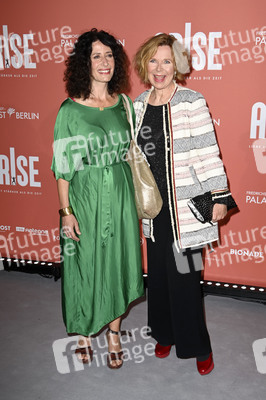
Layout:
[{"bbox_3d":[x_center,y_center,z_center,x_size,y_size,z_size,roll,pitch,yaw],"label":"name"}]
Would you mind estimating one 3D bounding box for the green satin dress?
[{"bbox_3d":[-0.161,0.101,2.623,0.510,1.290,0.370,0,16,-5],"label":"green satin dress"}]

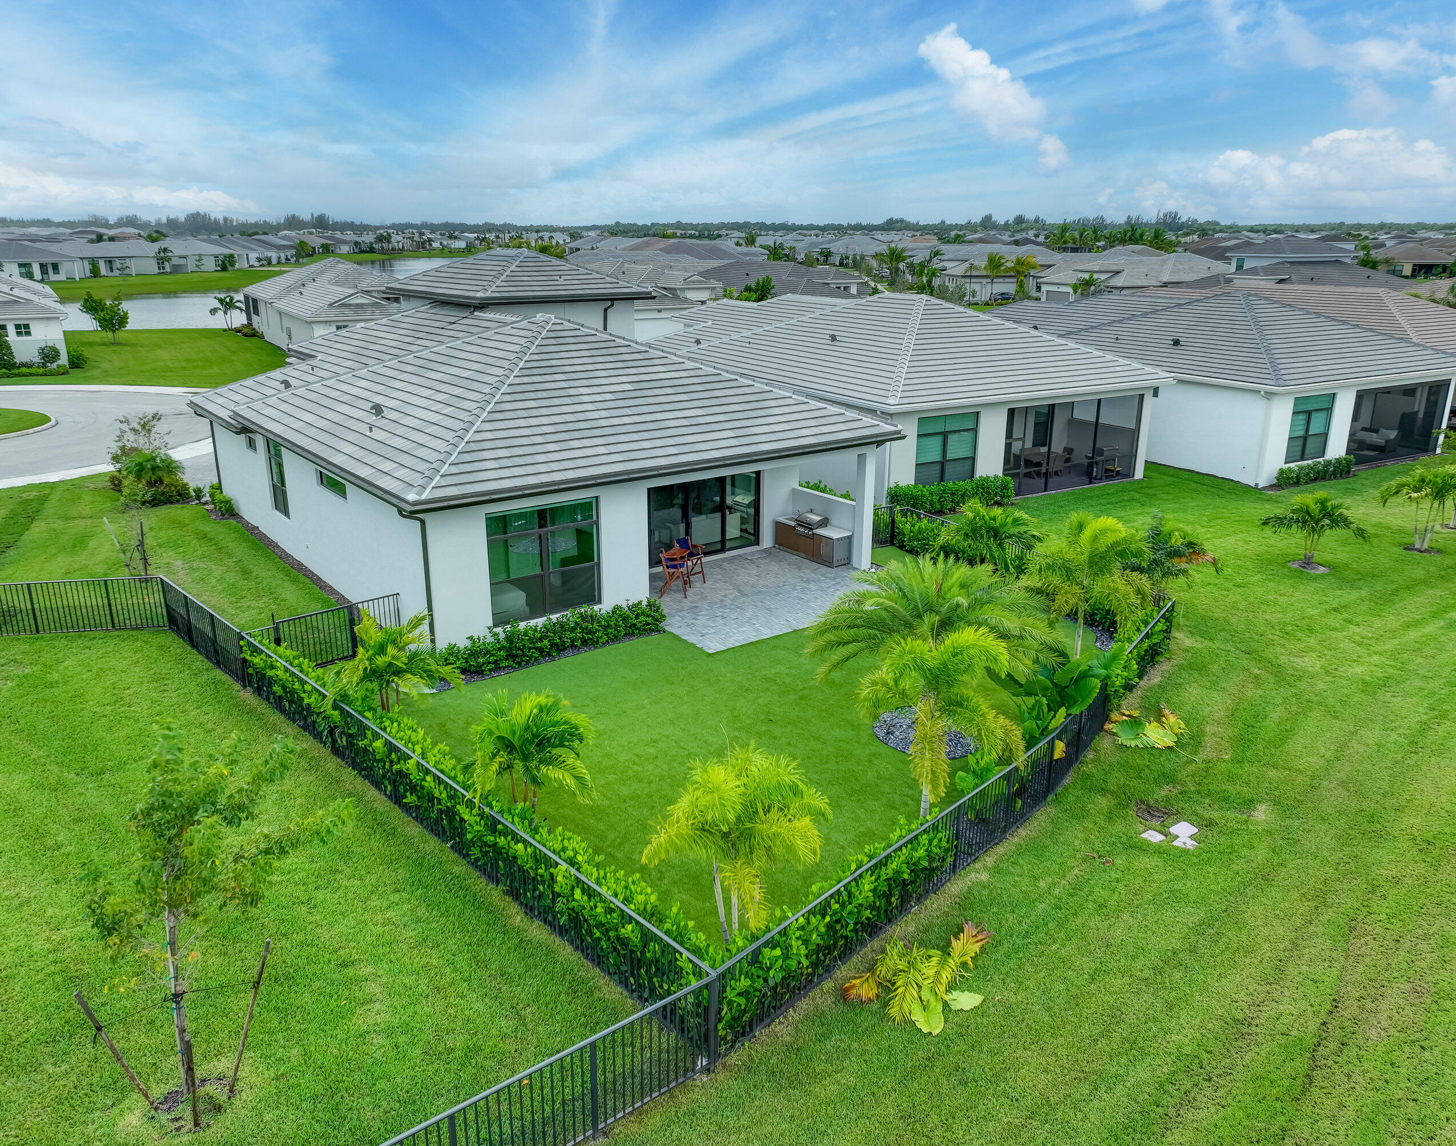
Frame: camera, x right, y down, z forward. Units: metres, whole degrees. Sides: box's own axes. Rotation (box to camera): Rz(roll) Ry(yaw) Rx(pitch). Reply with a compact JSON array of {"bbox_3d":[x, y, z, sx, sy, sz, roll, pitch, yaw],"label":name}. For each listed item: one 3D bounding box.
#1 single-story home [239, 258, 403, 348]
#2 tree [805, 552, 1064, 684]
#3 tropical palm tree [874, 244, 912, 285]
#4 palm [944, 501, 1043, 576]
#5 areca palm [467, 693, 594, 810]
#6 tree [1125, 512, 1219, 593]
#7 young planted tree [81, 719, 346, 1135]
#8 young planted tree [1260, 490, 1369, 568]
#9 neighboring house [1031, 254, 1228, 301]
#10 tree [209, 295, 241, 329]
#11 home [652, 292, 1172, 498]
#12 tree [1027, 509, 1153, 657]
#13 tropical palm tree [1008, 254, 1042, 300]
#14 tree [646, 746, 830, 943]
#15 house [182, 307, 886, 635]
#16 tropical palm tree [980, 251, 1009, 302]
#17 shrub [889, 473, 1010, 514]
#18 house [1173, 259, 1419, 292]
[{"bbox_3d":[-29.375,-21.382,84.781,14.000,6.700,26.000,-11,21,-31],"label":"single-story home"},{"bbox_3d":[3.896,1.439,19.902,4.600,3.350,4.500,4,18,11],"label":"tree"},{"bbox_3d":[25.206,-46.850,161.636,5.300,6.200,5.300,0,18,0],"label":"tropical palm tree"},{"bbox_3d":[6.752,-0.500,27.154,2.400,2.600,2.400,5,18,14],"label":"palm"},{"bbox_3d":[-3.003,2.831,15.845,1.950,2.350,1.950,0,18,0],"label":"areca palm"},{"bbox_3d":[9.999,0.211,24.333,2.250,3.000,2.250,8,19,22],"label":"tree"},{"bbox_3d":[-5.512,3.748,11.199,2.600,4.250,2.500,-10,20,-28],"label":"young planted tree"},{"bbox_3d":[16.954,-1.252,30.474,2.800,2.050,2.800,10,20,28],"label":"young planted tree"},{"bbox_3d":[50.115,-36.385,132.166,18.000,6.600,19.000,12,21,32],"label":"neighboring house"},{"bbox_3d":[-43.823,-22.812,92.888,2.800,3.000,2.800,0,18,0],"label":"tree"},{"bbox_3d":[2.980,-9.553,47.211,13.200,6.400,28.800,-10,21,-28],"label":"home"},{"bbox_3d":[7.515,0.299,22.202,2.600,3.250,2.600,0,18,0],"label":"tree"},{"bbox_3d":[40.025,-39.713,143.186,4.200,6.100,4.200,5,18,14],"label":"tropical palm tree"},{"bbox_3d":[0.138,3.712,13.074,2.250,3.200,2.200,0,18,1],"label":"tree"},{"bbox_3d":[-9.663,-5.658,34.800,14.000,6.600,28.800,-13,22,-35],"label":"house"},{"bbox_3d":[33.050,-36.551,130.861,3.400,5.800,3.400,0,18,0],"label":"tropical palm tree"},{"bbox_3d":[7.368,-2.659,36.282,5.300,1.100,1.050,-10,20,-28],"label":"shrub"},{"bbox_3d":[48.030,-23.084,89.005,20.500,6.300,13.400,-6,19,-19],"label":"house"}]

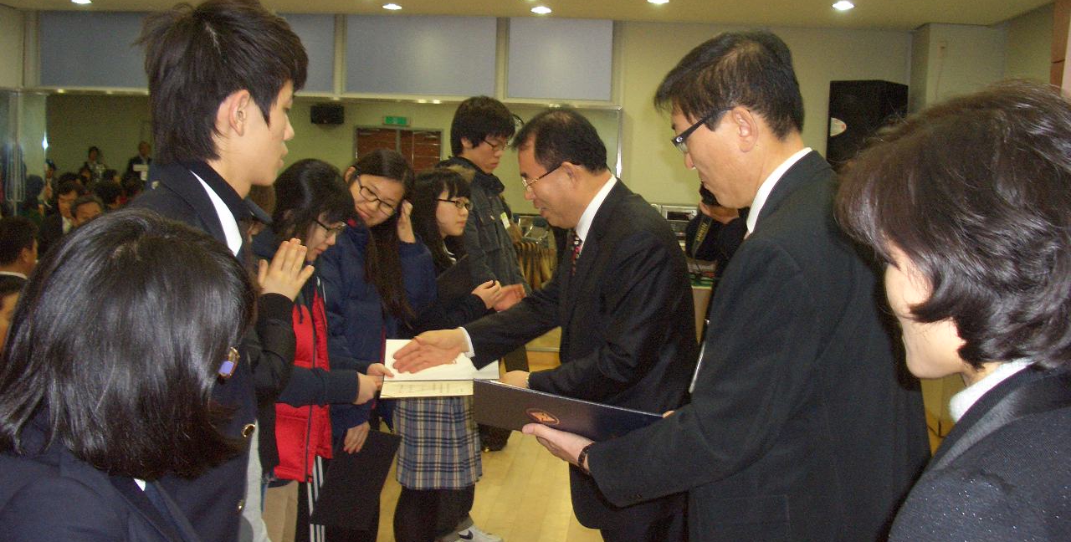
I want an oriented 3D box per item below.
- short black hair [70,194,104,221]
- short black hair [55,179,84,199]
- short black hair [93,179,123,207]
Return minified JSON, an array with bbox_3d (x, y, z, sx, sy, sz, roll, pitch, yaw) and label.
[{"bbox_3d":[-2.437,-0.339,6.900,0.180,0.170,0.200,0,5,-18],"label":"short black hair"},{"bbox_3d":[-2.863,-0.502,7.800,0.170,0.150,0.200,3,5,10],"label":"short black hair"},{"bbox_3d":[-2.564,-0.464,7.600,0.200,0.170,0.170,4,5,25],"label":"short black hair"}]

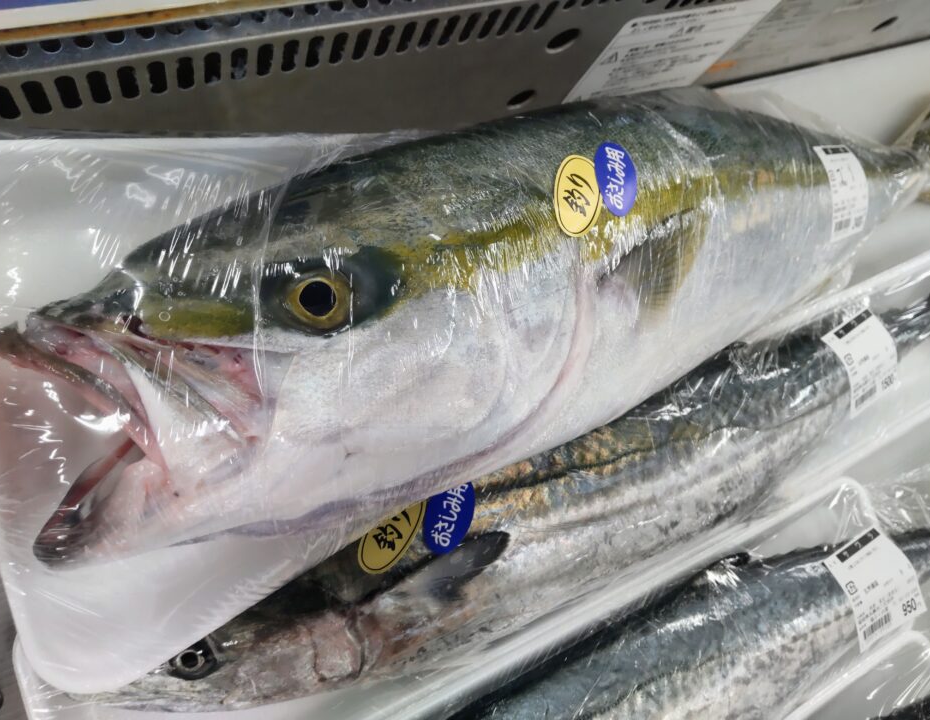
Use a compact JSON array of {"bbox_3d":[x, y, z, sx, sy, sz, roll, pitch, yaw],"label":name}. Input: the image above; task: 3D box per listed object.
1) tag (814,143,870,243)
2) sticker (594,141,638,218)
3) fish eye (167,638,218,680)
[{"bbox_3d":[0.246,-0.110,0.432,0.060,0.008,0.060,-19,97,-40],"label":"tag"},{"bbox_3d":[0.069,-0.083,0.304,0.024,0.003,0.040,11,69,-21],"label":"sticker"},{"bbox_3d":[-0.115,0.125,0.280,0.018,0.008,0.015,-21,89,-9],"label":"fish eye"}]

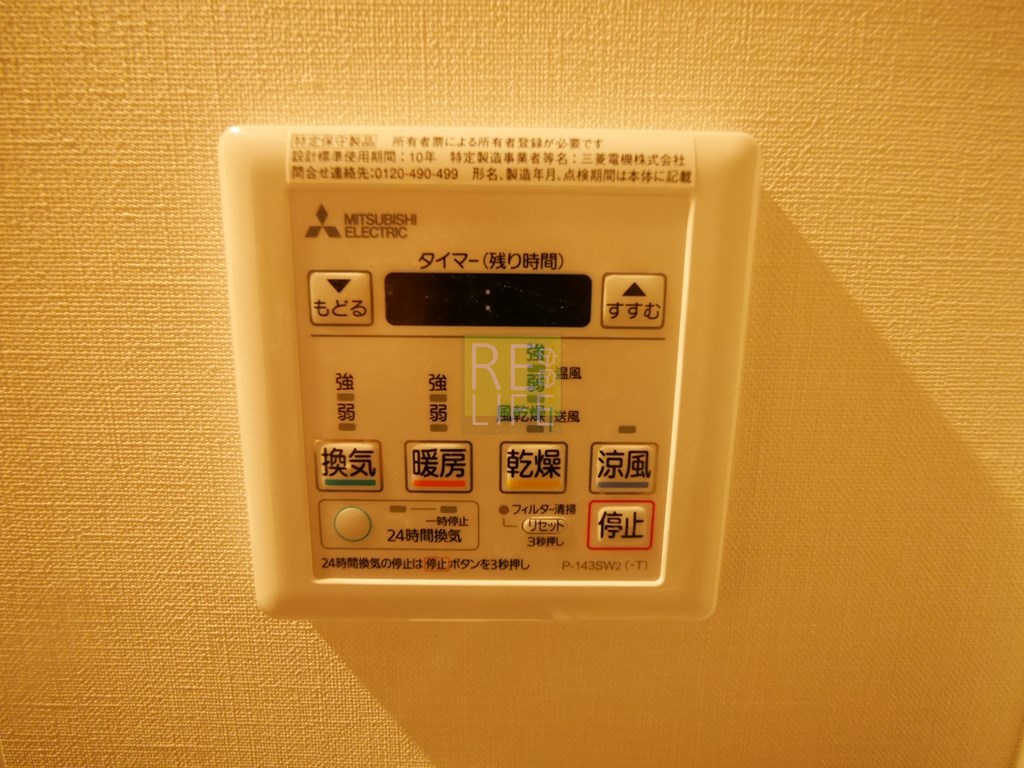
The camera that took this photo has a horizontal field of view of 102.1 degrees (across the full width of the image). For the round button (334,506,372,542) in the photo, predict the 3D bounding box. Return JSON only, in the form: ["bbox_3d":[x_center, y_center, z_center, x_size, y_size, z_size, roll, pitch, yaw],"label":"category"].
[{"bbox_3d":[-0.039,0.034,0.100,0.009,0.009,0.003,1,9,0],"label":"round button"}]

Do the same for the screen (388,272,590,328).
[{"bbox_3d":[-0.005,-0.019,0.093,0.046,0.012,0.003,1,9,0],"label":"screen"}]

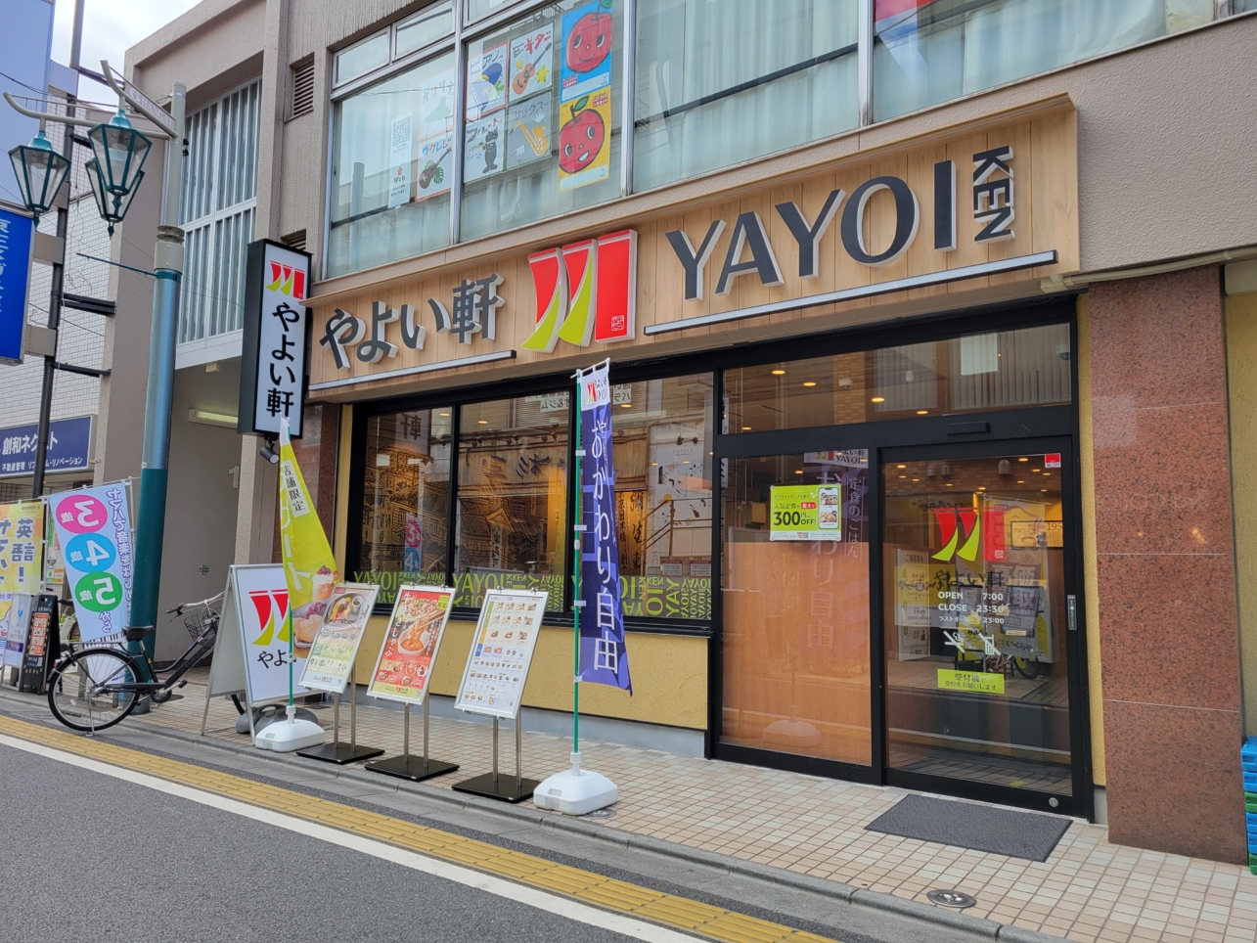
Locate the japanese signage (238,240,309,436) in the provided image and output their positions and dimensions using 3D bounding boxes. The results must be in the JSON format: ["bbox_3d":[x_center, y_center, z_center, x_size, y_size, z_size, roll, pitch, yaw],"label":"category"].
[{"bbox_3d":[-3.218,-1.175,8.609,0.248,1.720,0.493,-3,-6,35],"label":"japanese signage"}]

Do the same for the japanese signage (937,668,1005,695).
[{"bbox_3d":[2.018,1.239,5.571,0.384,0.110,0.008,-3,-7,37],"label":"japanese signage"}]

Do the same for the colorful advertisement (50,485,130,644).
[{"bbox_3d":[-4.928,1.070,8.750,0.660,1.850,0.150,4,-6,-29],"label":"colorful advertisement"}]

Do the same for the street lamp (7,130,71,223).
[{"bbox_3d":[-5.292,-2.612,8.490,0.477,0.894,0.477,-3,-6,35],"label":"street lamp"}]

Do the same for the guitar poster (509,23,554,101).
[{"bbox_3d":[-0.790,-3.316,7.672,0.463,0.560,0.010,-3,-6,35],"label":"guitar poster"}]

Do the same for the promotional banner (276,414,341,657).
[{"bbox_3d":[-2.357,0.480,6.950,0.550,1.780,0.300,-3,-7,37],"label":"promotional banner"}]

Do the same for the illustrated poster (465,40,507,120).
[{"bbox_3d":[-1.212,-3.326,8.066,0.513,0.580,0.010,-3,-7,37],"label":"illustrated poster"}]

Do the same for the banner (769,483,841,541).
[{"bbox_3d":[1.156,0.273,6.175,0.503,0.364,0.010,-3,-6,35],"label":"banner"}]

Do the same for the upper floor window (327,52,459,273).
[{"bbox_3d":[-2.209,-2.838,8.747,1.850,1.870,0.080,-3,-7,37],"label":"upper floor window"}]

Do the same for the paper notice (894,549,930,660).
[{"bbox_3d":[1.940,0.904,6.439,0.030,0.740,0.580,-3,-7,37],"label":"paper notice"}]

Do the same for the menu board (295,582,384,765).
[{"bbox_3d":[-2.051,1.405,6.759,0.540,1.210,0.380,-4,-7,39],"label":"menu board"}]

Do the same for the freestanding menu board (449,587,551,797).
[{"bbox_3d":[-0.758,1.330,5.787,0.540,1.210,0.390,-4,-7,40],"label":"freestanding menu board"}]

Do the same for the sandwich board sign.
[{"bbox_3d":[-2.861,1.428,7.686,0.683,1.347,0.824,-3,-6,32],"label":"sandwich board sign"}]

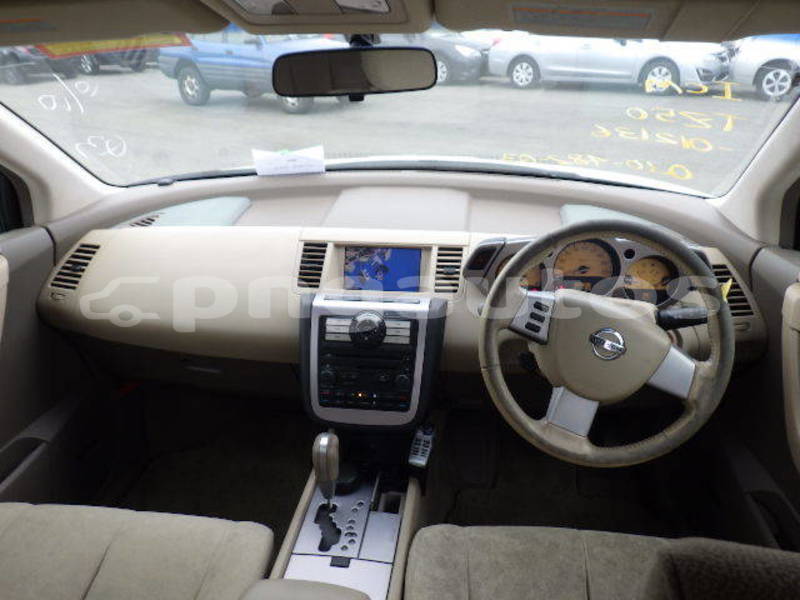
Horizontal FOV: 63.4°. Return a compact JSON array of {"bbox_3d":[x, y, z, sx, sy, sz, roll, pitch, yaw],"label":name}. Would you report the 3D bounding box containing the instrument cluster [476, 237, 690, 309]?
[{"bbox_3d":[0.330,-0.051,1.190,0.370,0.130,0.110,2,3,7],"label":"instrument cluster"}]

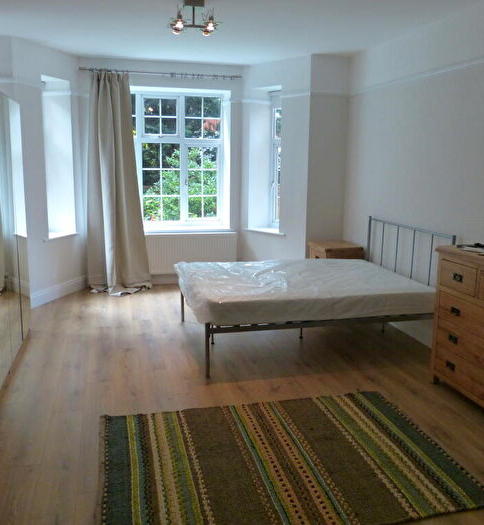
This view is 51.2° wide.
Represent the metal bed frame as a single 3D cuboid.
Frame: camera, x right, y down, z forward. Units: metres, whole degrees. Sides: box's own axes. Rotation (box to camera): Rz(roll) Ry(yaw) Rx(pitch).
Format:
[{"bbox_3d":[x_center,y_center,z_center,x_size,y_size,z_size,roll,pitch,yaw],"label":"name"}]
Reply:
[{"bbox_3d":[0.545,0.179,4.452,1.984,1.026,1.386,-2,12,-14],"label":"metal bed frame"}]

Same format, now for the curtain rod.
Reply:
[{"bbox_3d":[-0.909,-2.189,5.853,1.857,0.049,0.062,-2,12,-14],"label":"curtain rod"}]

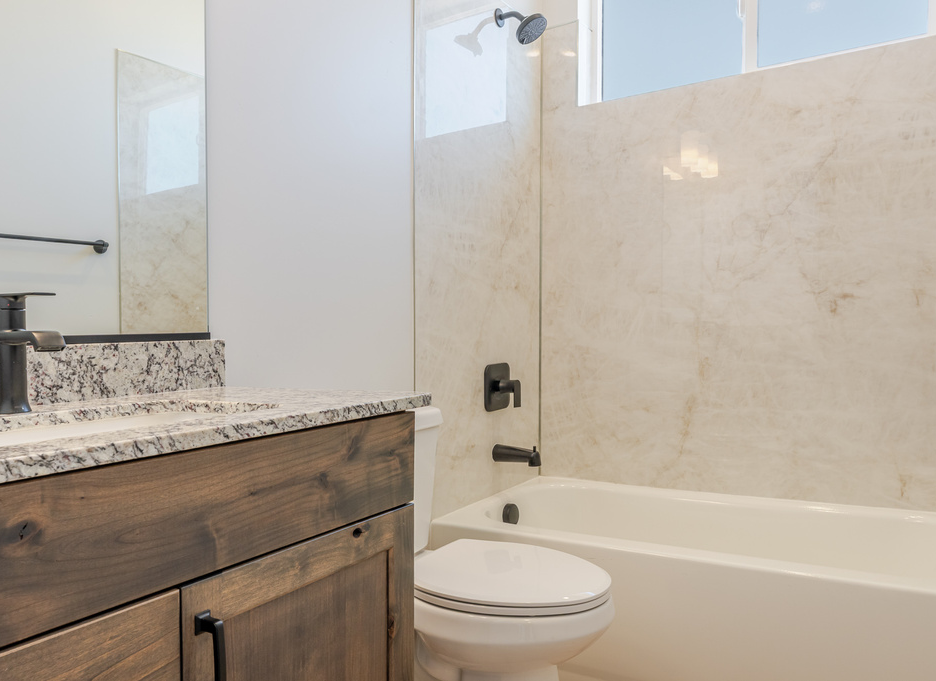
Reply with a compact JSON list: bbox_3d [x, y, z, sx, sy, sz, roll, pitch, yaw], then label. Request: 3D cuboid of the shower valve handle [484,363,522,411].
[{"bbox_3d":[0.146,0.166,2.451,0.103,0.168,0.164,0,1,31],"label":"shower valve handle"}]

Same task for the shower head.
[{"bbox_3d":[0.188,-1.135,2.438,0.200,0.153,0.116,0,1,31],"label":"shower head"}]

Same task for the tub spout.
[{"bbox_3d":[0.179,0.409,2.439,0.170,0.073,0.064,0,1,31],"label":"tub spout"}]

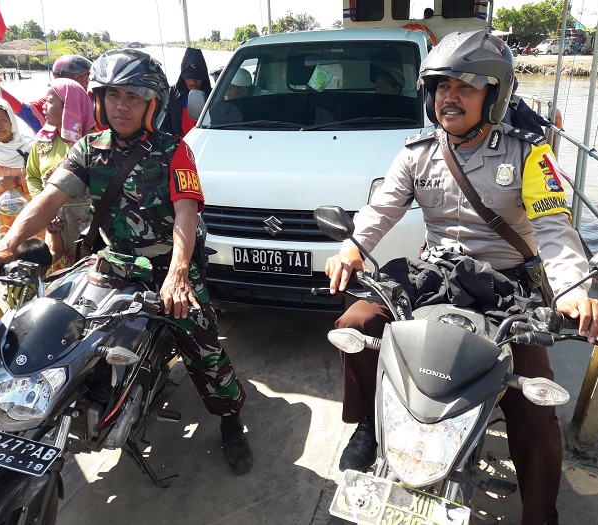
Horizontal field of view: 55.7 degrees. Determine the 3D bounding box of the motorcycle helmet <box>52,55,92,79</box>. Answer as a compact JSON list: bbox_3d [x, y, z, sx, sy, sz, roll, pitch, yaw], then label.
[{"bbox_3d":[-1.524,-1.268,3.800,0.290,0.250,0.250,6,22,19],"label":"motorcycle helmet"}]

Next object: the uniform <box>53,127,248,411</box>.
[{"bbox_3d":[-0.600,0.025,2.331,0.700,1.200,0.580,0,21,4],"label":"uniform"}]

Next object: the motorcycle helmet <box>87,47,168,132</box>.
[{"bbox_3d":[-0.608,-0.620,2.030,0.260,0.280,0.320,0,21,4],"label":"motorcycle helmet"}]

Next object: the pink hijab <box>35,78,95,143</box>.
[{"bbox_3d":[-1.155,-0.747,2.800,0.280,0.320,0.250,-9,22,-19],"label":"pink hijab"}]

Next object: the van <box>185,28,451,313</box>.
[{"bbox_3d":[0.433,-1.003,4.724,1.670,1.840,4.150,5,22,16],"label":"van"}]

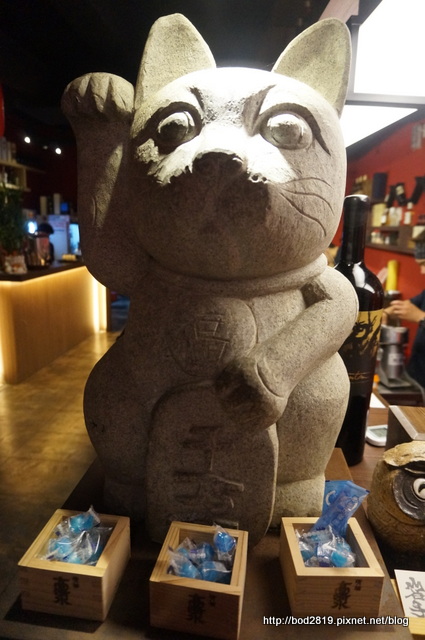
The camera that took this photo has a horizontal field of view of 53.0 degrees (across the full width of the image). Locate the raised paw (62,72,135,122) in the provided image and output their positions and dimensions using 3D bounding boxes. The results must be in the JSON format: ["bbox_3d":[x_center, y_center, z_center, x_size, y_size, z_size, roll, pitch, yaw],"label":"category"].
[{"bbox_3d":[-0.120,-0.233,0.450,0.075,0.052,0.064,2,13,3],"label":"raised paw"}]

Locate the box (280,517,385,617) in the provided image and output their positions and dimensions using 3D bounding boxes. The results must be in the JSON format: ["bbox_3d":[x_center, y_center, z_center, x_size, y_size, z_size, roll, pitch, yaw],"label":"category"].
[{"bbox_3d":[0.123,0.264,0.459,0.085,0.053,0.085,1,13,-1],"label":"box"}]

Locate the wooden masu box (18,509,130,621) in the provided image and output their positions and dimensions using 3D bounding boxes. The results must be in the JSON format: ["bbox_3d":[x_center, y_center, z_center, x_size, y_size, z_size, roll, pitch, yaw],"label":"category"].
[{"bbox_3d":[-0.141,0.257,0.454,0.085,0.053,0.085,3,14,6],"label":"wooden masu box"}]

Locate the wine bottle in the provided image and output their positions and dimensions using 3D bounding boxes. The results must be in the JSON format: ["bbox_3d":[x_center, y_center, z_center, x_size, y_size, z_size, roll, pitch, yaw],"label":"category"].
[{"bbox_3d":[0.226,0.026,0.733,0.119,0.455,0.119,6,14,17],"label":"wine bottle"}]

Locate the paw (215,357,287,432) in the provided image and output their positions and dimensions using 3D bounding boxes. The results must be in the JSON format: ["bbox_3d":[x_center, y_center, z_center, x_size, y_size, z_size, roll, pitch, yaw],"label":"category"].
[{"bbox_3d":[0.043,0.085,0.485,0.080,0.080,0.072,3,14,6],"label":"paw"}]

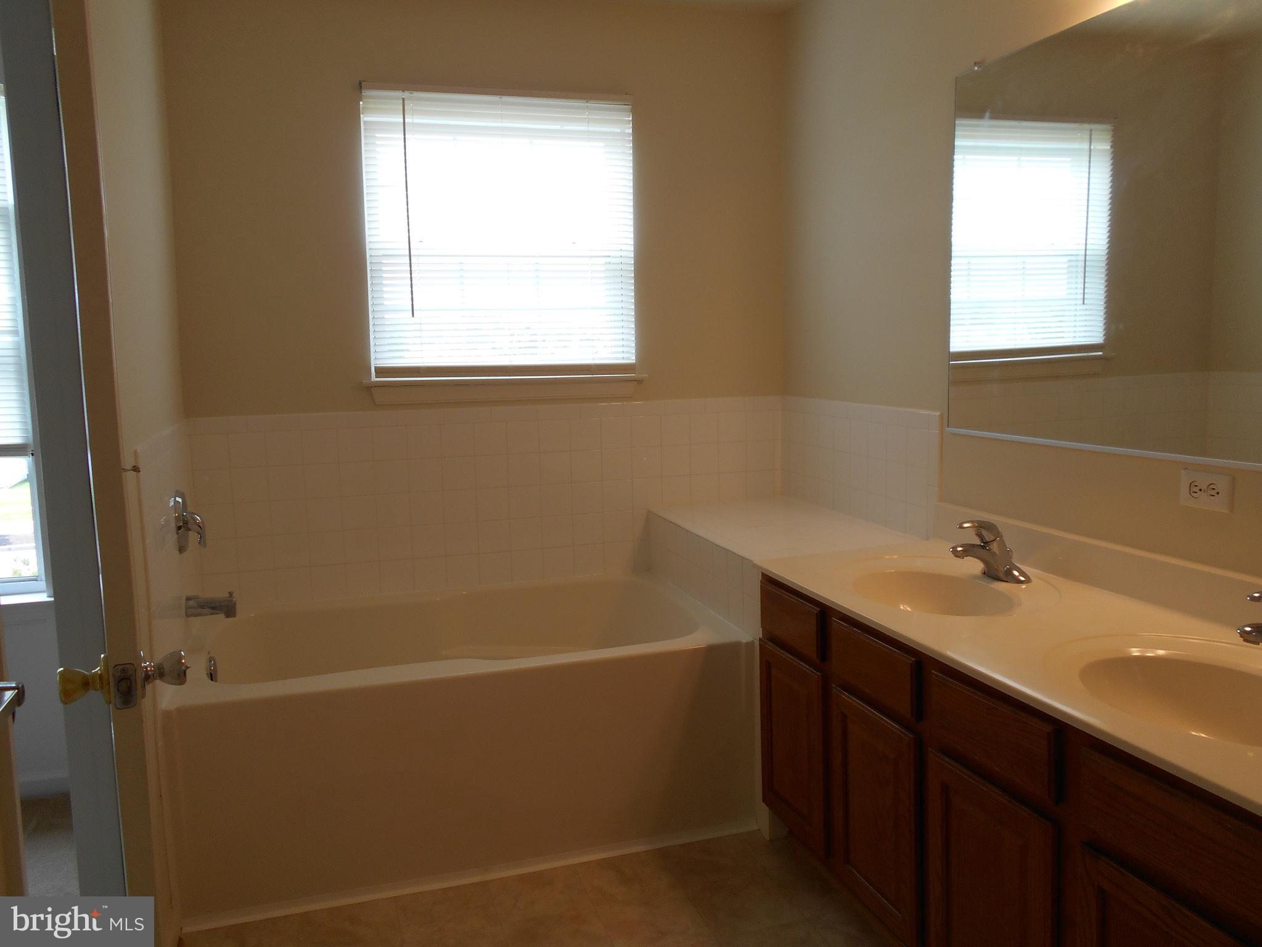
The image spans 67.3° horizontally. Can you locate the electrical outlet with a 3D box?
[{"bbox_3d":[1.082,0.034,1.782,0.010,0.069,0.113,-4,8,-16],"label":"electrical outlet"}]

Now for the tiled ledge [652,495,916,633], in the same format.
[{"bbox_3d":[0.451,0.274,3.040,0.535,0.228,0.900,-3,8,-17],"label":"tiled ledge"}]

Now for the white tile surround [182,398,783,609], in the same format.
[{"bbox_3d":[-0.404,0.075,3.246,2.012,0.607,0.022,-4,8,-16],"label":"white tile surround"}]

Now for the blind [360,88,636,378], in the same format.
[{"bbox_3d":[-0.414,-0.782,3.135,0.881,0.907,0.040,-4,8,-16],"label":"blind"}]

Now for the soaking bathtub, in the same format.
[{"bbox_3d":[-0.495,0.712,2.837,1.487,0.540,0.872,-4,8,-16],"label":"soaking bathtub"}]

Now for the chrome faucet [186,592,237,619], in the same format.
[{"bbox_3d":[-1.169,0.369,2.648,0.132,0.063,0.056,-4,8,-16],"label":"chrome faucet"}]

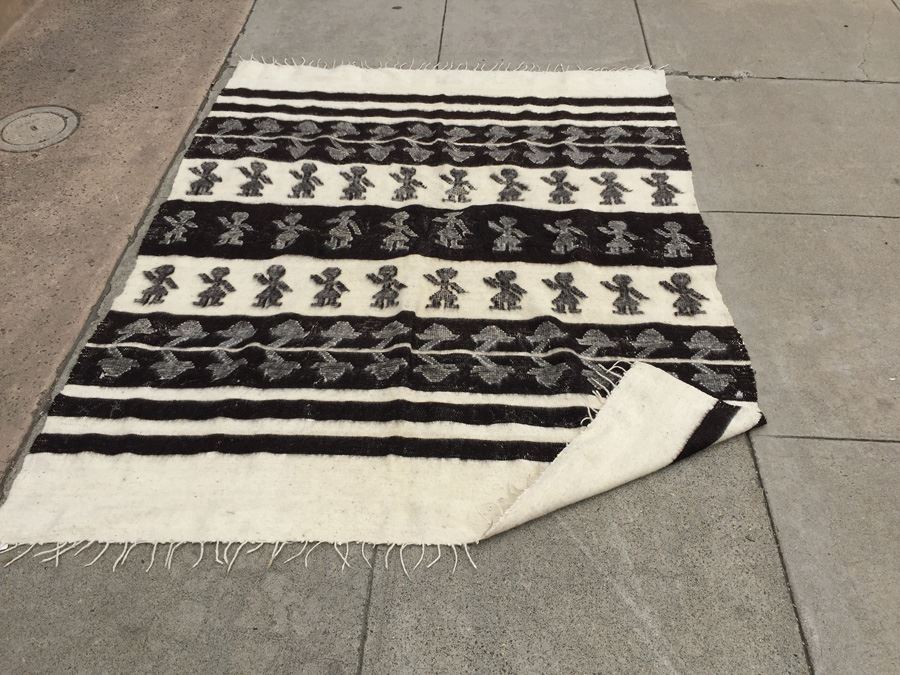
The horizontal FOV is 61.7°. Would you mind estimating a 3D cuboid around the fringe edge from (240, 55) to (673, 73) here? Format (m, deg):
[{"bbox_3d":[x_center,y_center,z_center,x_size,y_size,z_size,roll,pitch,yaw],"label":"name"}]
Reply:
[{"bbox_3d":[0.003,-1.141,3.139,1.800,0.016,0.105,2,47,2],"label":"fringe edge"}]

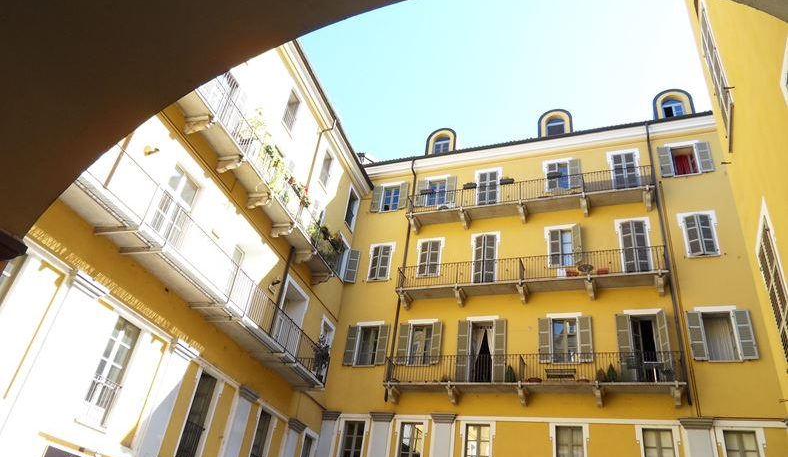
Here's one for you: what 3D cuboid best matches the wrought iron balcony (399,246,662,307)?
[{"bbox_3d":[5.238,2.179,22.307,10.660,1.640,1.004,-6,-35,22],"label":"wrought iron balcony"}]

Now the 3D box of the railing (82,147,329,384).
[{"bbox_3d":[-4.958,2.106,16.277,1.066,1.526,13.487,-3,-34,17],"label":"railing"}]

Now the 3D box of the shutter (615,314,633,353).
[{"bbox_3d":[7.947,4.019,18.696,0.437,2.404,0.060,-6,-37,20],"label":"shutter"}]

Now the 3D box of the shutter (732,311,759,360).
[{"bbox_3d":[11.207,3.358,17.351,0.470,1.680,0.050,-8,-36,24],"label":"shutter"}]

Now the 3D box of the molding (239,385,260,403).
[{"bbox_3d":[-4.538,5.223,17.181,0.250,0.310,1.000,-2,-34,17],"label":"molding"}]

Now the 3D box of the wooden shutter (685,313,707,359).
[{"bbox_3d":[10.701,3.758,19.209,0.470,1.806,0.050,-6,-35,21],"label":"wooden shutter"}]

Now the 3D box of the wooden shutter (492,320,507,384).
[{"bbox_3d":[4.056,4.711,20.962,0.453,2.545,0.050,-8,-36,24],"label":"wooden shutter"}]

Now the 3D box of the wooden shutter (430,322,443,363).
[{"bbox_3d":[1.654,4.401,21.169,0.403,1.697,0.060,-16,-42,31],"label":"wooden shutter"}]

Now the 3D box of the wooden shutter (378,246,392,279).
[{"bbox_3d":[-0.397,1.493,24.102,0.440,1.660,0.050,0,-34,13],"label":"wooden shutter"}]

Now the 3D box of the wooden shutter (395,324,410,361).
[{"bbox_3d":[0.367,4.781,22.656,0.465,1.756,0.050,-4,-34,18],"label":"wooden shutter"}]

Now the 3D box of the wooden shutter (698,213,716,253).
[{"bbox_3d":[12.115,0.213,21.086,0.480,1.789,0.050,-2,-34,15],"label":"wooden shutter"}]

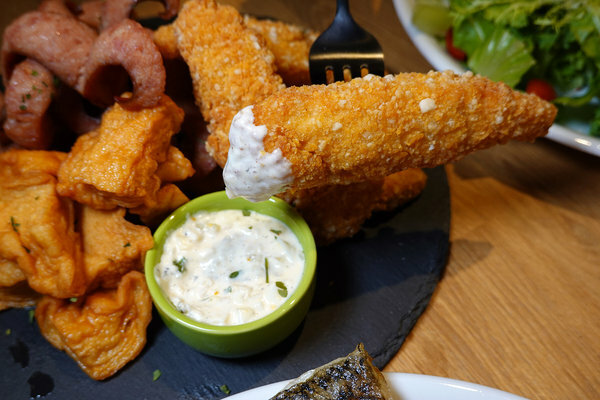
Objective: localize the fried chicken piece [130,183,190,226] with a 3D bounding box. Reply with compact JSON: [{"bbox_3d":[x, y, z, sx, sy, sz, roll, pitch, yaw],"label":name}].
[{"bbox_3d":[-0.071,0.001,0.304,0.030,0.027,0.034,-24,57,-17],"label":"fried chicken piece"}]

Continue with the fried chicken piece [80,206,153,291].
[{"bbox_3d":[-0.086,0.022,0.286,0.036,0.034,0.038,26,57,17],"label":"fried chicken piece"}]

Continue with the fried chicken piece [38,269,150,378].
[{"bbox_3d":[-0.091,0.055,0.273,0.042,0.030,0.042,-20,56,-15],"label":"fried chicken piece"}]

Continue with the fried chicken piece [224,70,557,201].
[{"bbox_3d":[0.034,-0.024,0.230,0.119,0.026,0.038,-8,54,-6],"label":"fried chicken piece"}]

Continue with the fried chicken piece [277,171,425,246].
[{"bbox_3d":[0.026,0.001,0.316,0.080,0.028,0.040,-24,57,-17],"label":"fried chicken piece"}]

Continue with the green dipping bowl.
[{"bbox_3d":[-0.029,0.037,0.282,0.073,0.041,0.073,0,53,0],"label":"green dipping bowl"}]

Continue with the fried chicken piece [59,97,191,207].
[{"bbox_3d":[-0.082,-0.021,0.282,0.043,0.034,0.046,13,54,9],"label":"fried chicken piece"}]

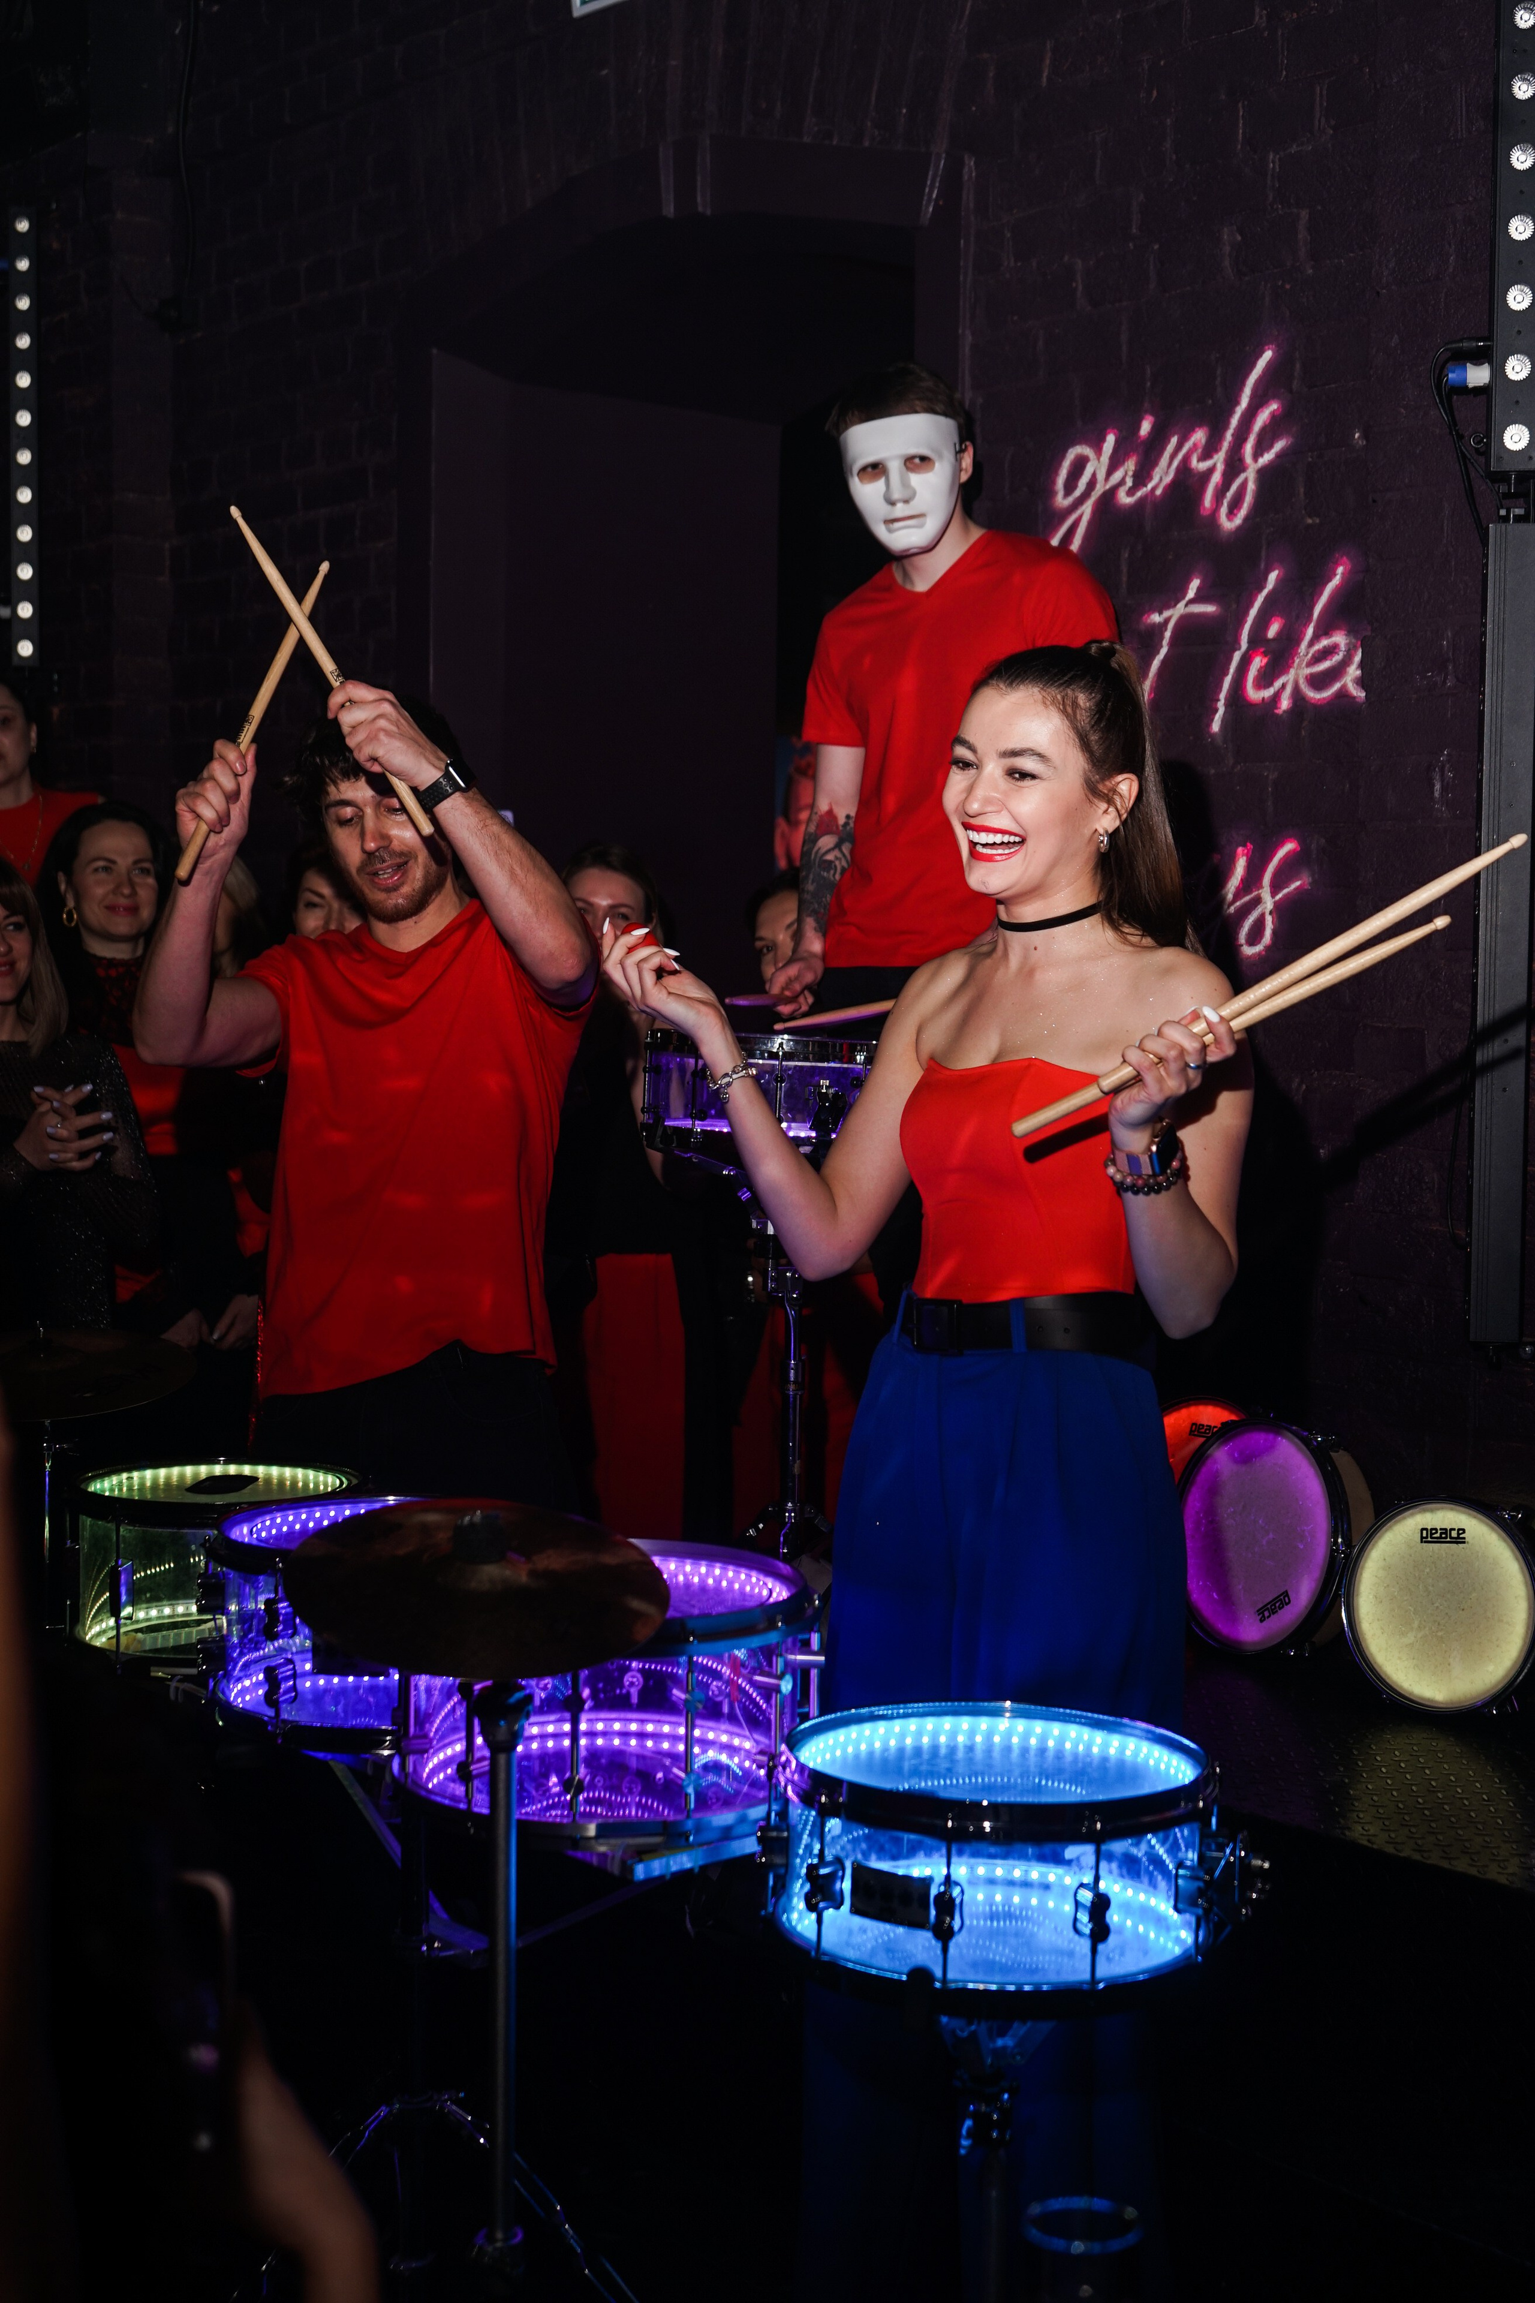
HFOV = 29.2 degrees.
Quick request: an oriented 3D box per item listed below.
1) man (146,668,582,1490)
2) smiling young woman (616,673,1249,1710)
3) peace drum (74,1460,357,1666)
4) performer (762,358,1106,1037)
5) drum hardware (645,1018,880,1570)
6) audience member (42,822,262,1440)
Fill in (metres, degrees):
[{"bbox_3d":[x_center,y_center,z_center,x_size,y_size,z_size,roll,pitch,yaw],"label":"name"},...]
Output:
[{"bbox_3d":[-0.466,0.270,3.460,0.570,1.665,0.480,0,4,-5],"label":"man"},{"bbox_3d":[0.162,0.319,2.910,0.620,1.651,0.420,3,5,38],"label":"smiling young woman"},{"bbox_3d":[-0.616,0.466,3.306,0.330,0.190,0.330,0,4,-9],"label":"peace drum"},{"bbox_3d":[0.228,-0.235,4.207,0.520,1.820,0.400,2,4,27],"label":"performer"},{"bbox_3d":[0.022,0.260,3.920,0.420,0.866,0.420,1,4,0],"label":"drum hardware"},{"bbox_3d":[-0.978,0.232,4.700,0.460,1.572,0.320,-1,4,-18],"label":"audience member"}]

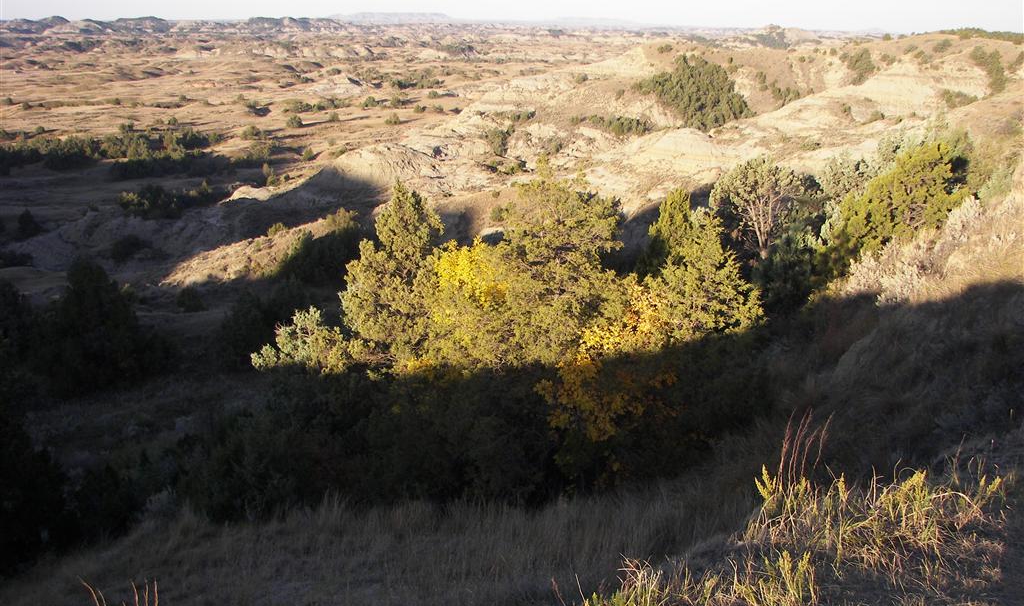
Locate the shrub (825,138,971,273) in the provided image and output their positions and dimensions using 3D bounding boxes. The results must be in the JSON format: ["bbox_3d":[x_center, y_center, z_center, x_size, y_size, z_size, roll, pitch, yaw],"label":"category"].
[{"bbox_3d":[9.774,-2.472,27.000,3.590,3.450,3.230,6,16,19],"label":"shrub"}]

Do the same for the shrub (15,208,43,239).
[{"bbox_3d":[-38.593,-6.266,85.000,2.170,2.390,1.950,-6,16,-24],"label":"shrub"}]

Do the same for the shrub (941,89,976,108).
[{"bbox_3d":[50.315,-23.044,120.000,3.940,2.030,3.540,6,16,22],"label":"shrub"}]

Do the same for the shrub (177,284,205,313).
[{"bbox_3d":[-18.114,-0.254,60.000,1.530,1.460,1.380,-4,15,-17],"label":"shrub"}]

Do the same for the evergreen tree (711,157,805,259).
[{"bbox_3d":[8.760,-3.372,38.000,3.250,3.640,2.930,4,15,13],"label":"evergreen tree"}]

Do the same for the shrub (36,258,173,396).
[{"bbox_3d":[-16.961,0.971,44.000,5.370,5.700,4.830,-5,16,-21],"label":"shrub"}]

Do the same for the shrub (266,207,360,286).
[{"bbox_3d":[-10.200,-2.918,55.000,4.610,4.030,4.150,-2,15,-10],"label":"shrub"}]

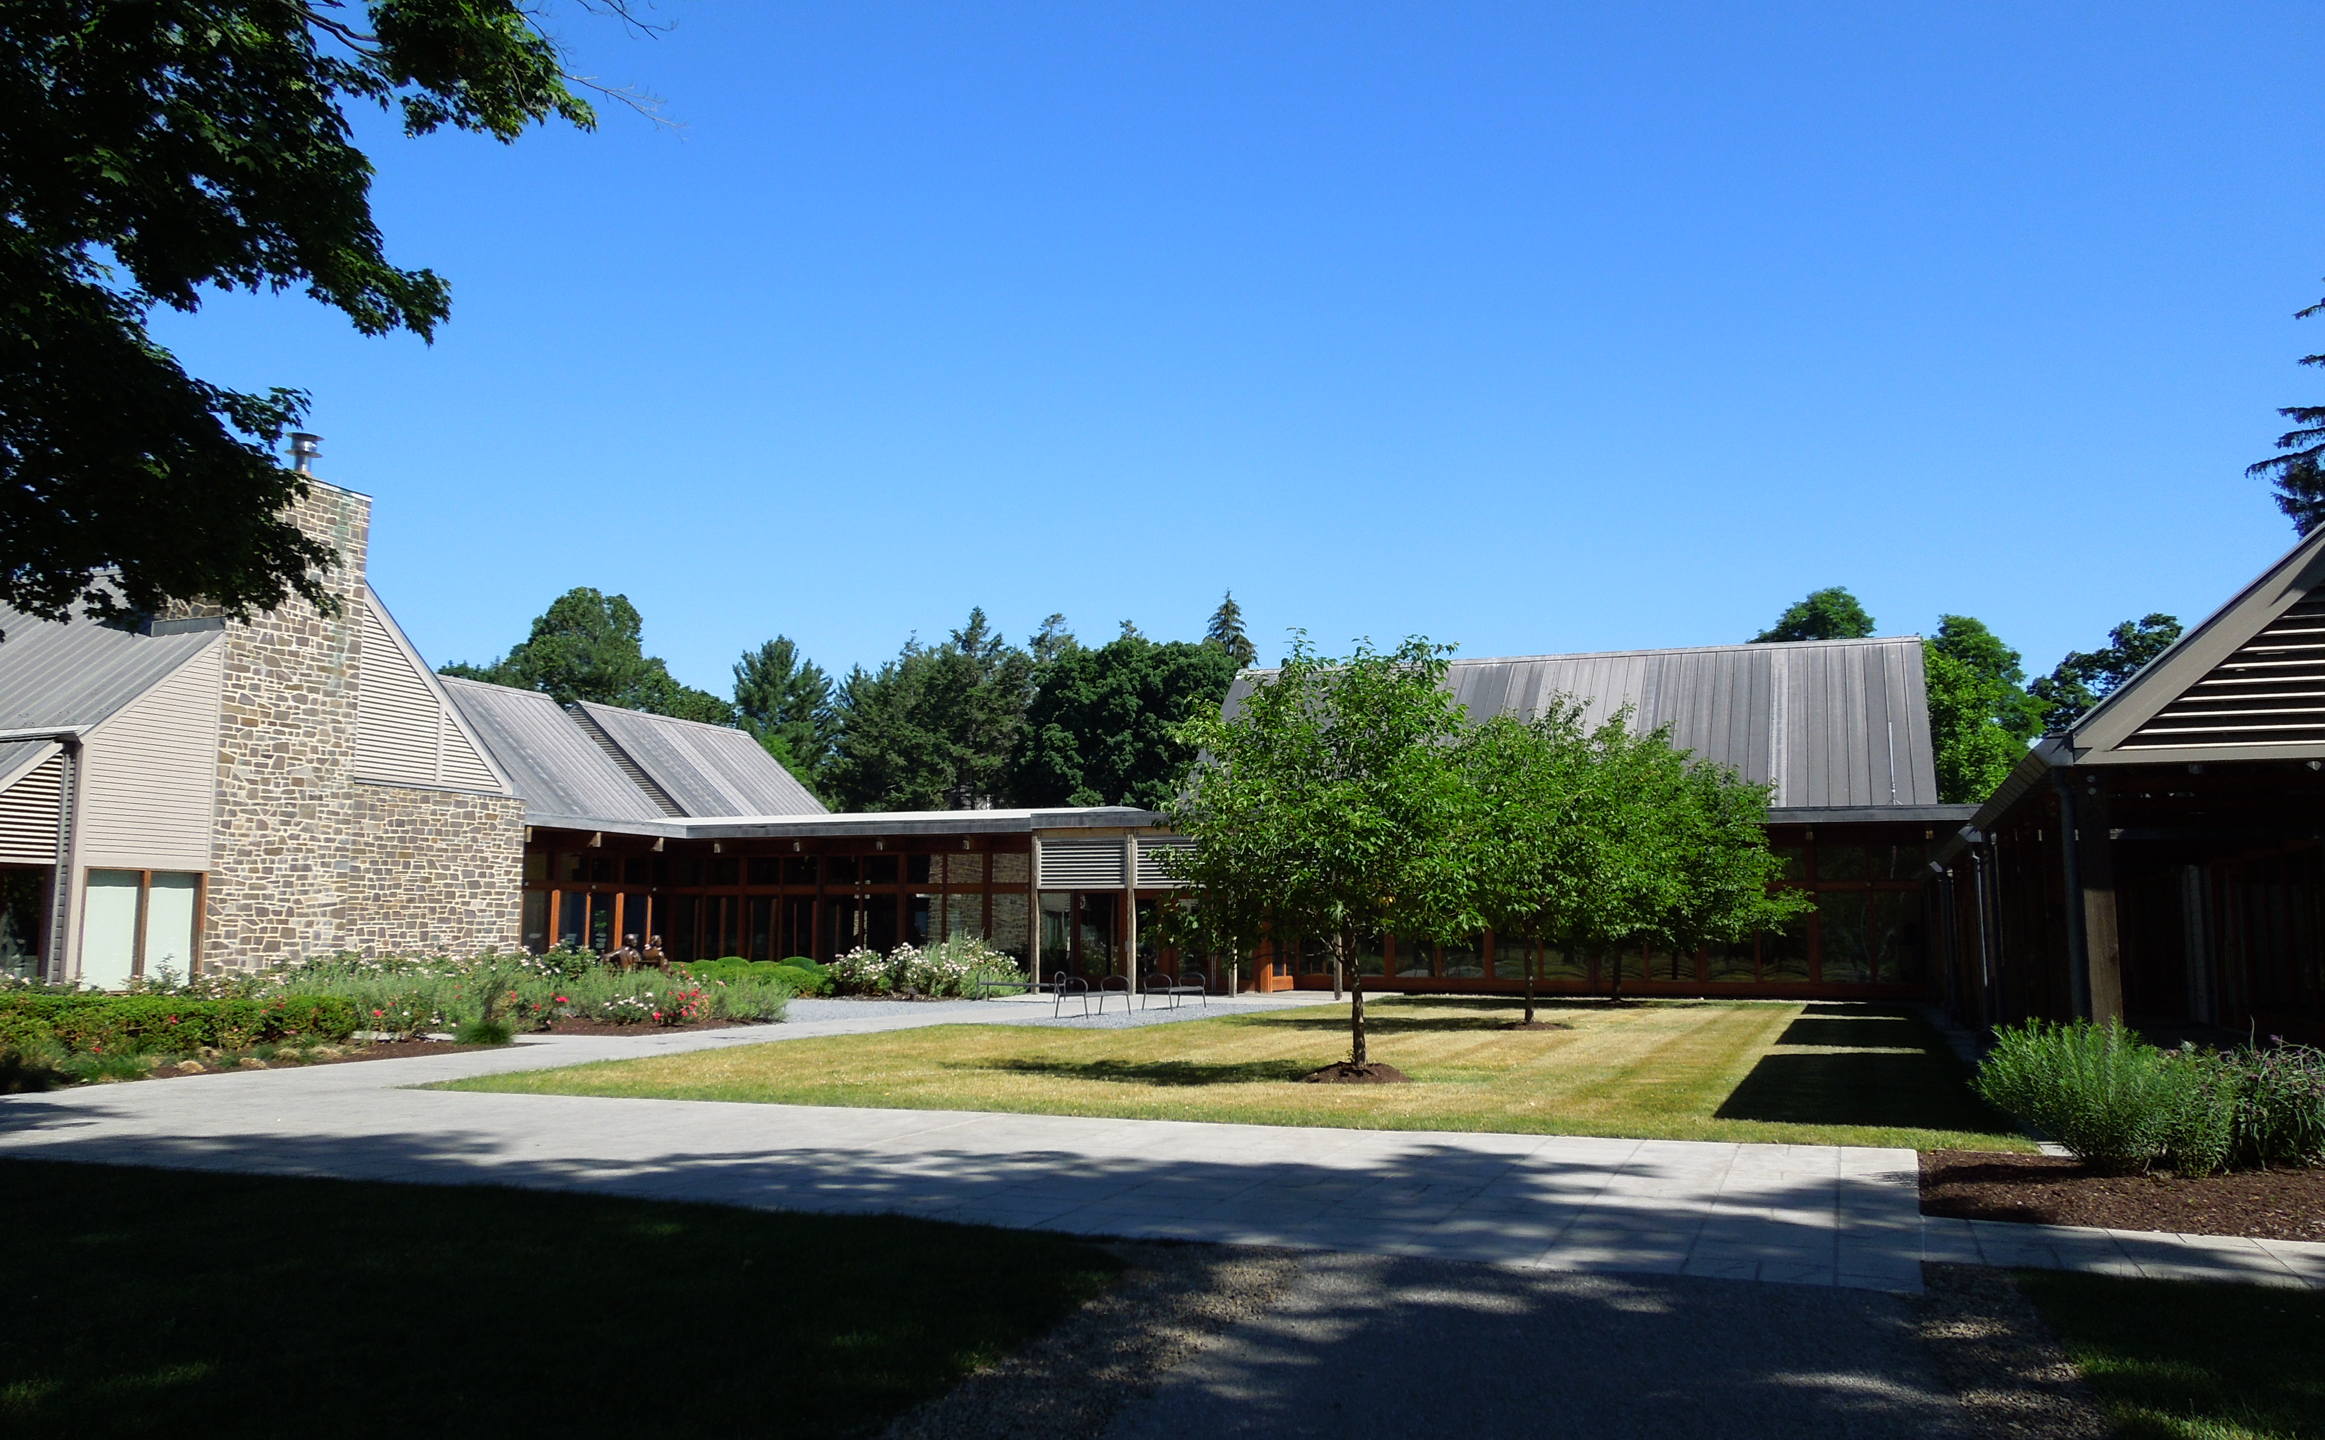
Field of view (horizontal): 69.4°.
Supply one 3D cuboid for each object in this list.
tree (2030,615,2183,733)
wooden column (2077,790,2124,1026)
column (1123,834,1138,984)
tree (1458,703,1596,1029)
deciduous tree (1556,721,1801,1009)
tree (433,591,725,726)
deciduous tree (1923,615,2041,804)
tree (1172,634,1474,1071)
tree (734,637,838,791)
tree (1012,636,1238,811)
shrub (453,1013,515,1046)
[{"bbox_3d":[44.383,3.429,78.882,7.629,16.945,7.247,-4,-8,29],"label":"tree"},{"bbox_3d":[8.151,1.956,14.549,0.250,3.060,0.250,-3,-8,22],"label":"wooden column"},{"bbox_3d":[-0.798,5.238,45.630,0.230,4.404,0.230,-3,-8,22],"label":"column"},{"bbox_3d":[6.804,2.549,30.405,4.036,5.923,4.036,-1,-8,13],"label":"tree"},{"bbox_3d":[12.362,3.377,40.582,6.049,6.937,5.800,-2,-8,17],"label":"deciduous tree"},{"bbox_3d":[-31.739,2.922,93.130,15.238,20.831,13.715,3,-8,-19],"label":"tree"},{"bbox_3d":[32.657,3.074,68.754,6.500,14.943,6.500,-3,-8,25],"label":"deciduous tree"},{"bbox_3d":[1.880,1.553,19.933,3.676,5.173,3.676,0,-7,5],"label":"tree"},{"bbox_3d":[-18.814,4.028,84.863,5.674,16.652,5.674,2,-8,-12],"label":"tree"},{"bbox_3d":[-2.191,4.023,84.875,11.809,16.832,11.218,0,-7,-1],"label":"tree"},{"bbox_3d":[-9.729,4.427,24.108,0.821,0.424,0.821,3,-8,-21],"label":"shrub"}]

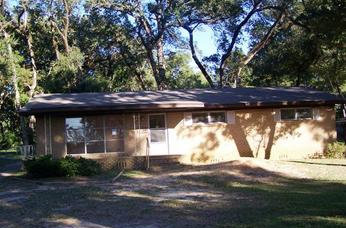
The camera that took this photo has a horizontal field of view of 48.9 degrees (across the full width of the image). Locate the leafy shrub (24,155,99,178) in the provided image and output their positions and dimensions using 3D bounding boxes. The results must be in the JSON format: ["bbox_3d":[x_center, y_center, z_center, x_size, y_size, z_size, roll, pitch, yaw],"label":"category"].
[{"bbox_3d":[-4.870,2.260,16.700,3.250,0.980,1.600,-2,-3,-3],"label":"leafy shrub"}]

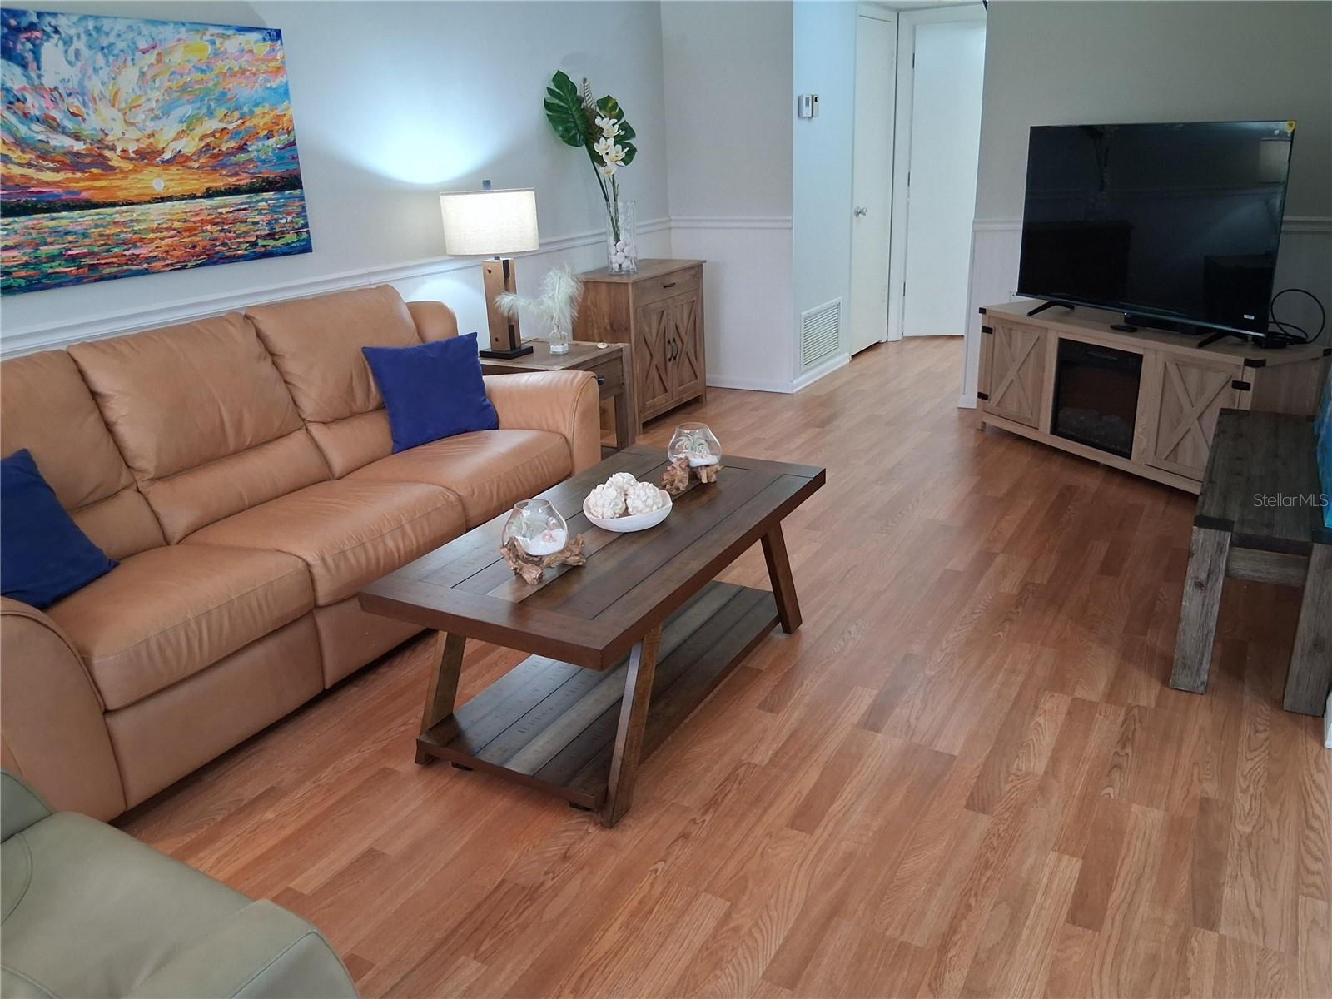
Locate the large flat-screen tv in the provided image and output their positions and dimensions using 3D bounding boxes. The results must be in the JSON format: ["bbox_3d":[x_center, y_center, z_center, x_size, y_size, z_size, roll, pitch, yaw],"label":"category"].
[{"bbox_3d":[1.903,-1.125,4.065,0.090,0.745,1.290,-10,21,-20],"label":"large flat-screen tv"}]

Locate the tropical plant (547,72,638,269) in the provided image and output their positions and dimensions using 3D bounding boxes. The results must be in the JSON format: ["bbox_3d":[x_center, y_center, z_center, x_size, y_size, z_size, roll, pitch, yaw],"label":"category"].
[{"bbox_3d":[-0.368,-1.657,4.978,0.440,0.870,0.320,-4,20,-3],"label":"tropical plant"}]

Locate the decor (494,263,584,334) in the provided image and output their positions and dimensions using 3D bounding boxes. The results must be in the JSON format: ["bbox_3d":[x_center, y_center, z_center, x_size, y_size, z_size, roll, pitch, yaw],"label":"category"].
[{"bbox_3d":[-0.540,-0.848,4.237,0.360,0.280,0.200,-5,20,-6],"label":"decor"}]

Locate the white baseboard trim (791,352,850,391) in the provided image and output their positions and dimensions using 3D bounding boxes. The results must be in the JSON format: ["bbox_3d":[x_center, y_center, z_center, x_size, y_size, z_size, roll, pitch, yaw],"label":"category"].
[{"bbox_3d":[0.971,-0.796,6.248,0.018,0.066,0.895,9,23,30],"label":"white baseboard trim"}]

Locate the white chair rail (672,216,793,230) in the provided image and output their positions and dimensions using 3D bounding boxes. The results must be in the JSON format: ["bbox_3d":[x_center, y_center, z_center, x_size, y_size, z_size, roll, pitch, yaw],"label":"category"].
[{"bbox_3d":[0.374,-1.592,5.755,0.772,0.070,0.028,9,23,30],"label":"white chair rail"}]

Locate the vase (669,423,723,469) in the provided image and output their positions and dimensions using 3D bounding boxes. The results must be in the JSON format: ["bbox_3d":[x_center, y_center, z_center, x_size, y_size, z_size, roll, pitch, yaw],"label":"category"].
[{"bbox_3d":[0.082,-0.158,2.879,0.156,0.121,0.156,-2,20,1],"label":"vase"}]

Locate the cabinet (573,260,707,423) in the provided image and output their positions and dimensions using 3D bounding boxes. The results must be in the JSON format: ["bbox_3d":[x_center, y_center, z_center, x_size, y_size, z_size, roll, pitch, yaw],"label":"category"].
[{"bbox_3d":[-0.117,-0.844,5.453,0.365,0.795,0.750,9,23,30],"label":"cabinet"}]

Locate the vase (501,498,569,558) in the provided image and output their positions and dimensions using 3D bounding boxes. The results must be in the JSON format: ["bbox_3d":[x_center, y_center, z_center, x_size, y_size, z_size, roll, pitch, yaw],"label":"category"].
[{"bbox_3d":[-0.306,0.065,2.303,0.156,0.121,0.156,-2,20,1],"label":"vase"}]

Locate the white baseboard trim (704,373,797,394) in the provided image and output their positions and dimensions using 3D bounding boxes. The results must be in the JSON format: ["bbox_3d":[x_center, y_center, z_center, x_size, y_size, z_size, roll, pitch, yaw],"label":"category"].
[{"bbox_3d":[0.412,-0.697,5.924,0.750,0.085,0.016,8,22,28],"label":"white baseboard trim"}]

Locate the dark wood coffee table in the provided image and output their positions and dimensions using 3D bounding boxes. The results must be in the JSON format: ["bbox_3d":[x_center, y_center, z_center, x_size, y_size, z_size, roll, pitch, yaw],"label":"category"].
[{"bbox_3d":[-0.106,0.288,2.633,0.640,0.487,1.215,8,22,28],"label":"dark wood coffee table"}]

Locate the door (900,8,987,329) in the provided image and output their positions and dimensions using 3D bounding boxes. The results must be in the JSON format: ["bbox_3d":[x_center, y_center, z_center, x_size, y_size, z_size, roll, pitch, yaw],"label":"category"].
[{"bbox_3d":[2.035,-2.111,6.768,0.760,2.030,0.045,4,21,18],"label":"door"}]

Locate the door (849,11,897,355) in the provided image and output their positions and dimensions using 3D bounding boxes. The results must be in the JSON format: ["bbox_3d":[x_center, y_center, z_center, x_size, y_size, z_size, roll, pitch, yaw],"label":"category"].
[{"bbox_3d":[1.336,-1.991,6.567,0.060,2.060,0.670,9,23,30],"label":"door"}]

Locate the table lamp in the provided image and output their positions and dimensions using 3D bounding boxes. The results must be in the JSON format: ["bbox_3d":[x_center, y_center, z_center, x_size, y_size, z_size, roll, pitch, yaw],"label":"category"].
[{"bbox_3d":[-0.714,-0.974,4.282,0.395,0.710,0.395,9,23,30],"label":"table lamp"}]

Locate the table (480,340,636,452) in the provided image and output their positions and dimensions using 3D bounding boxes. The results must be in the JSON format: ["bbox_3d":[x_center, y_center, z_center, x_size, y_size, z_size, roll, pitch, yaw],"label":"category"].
[{"bbox_3d":[-0.550,-0.372,4.510,0.620,0.590,0.550,9,23,30],"label":"table"}]

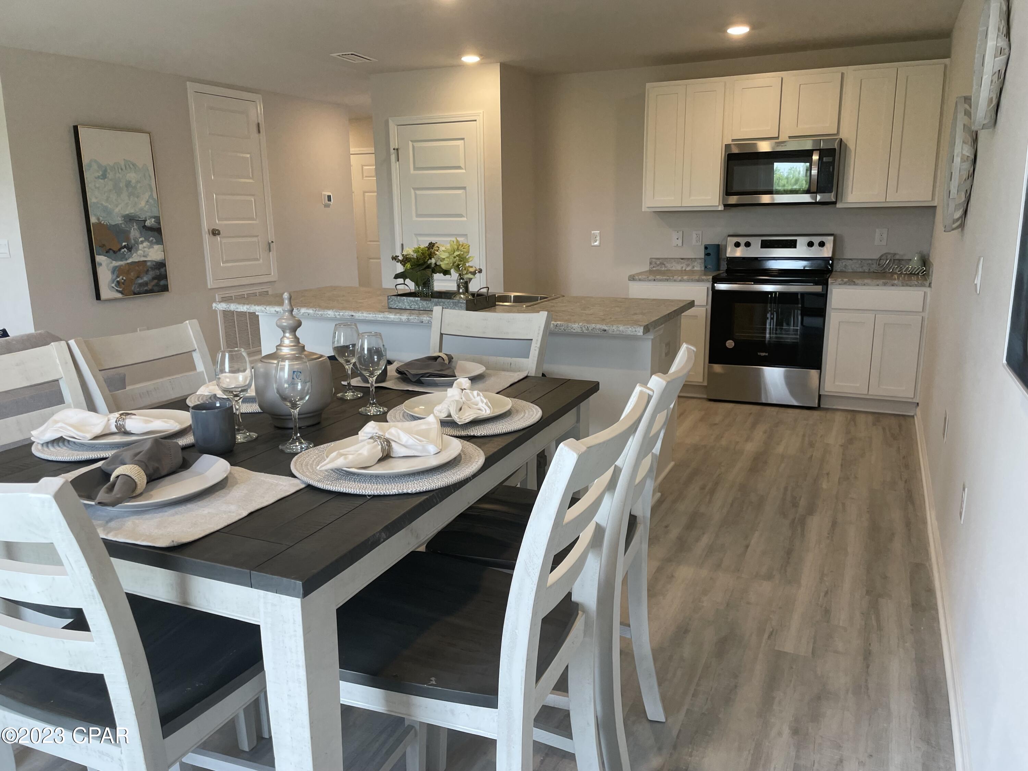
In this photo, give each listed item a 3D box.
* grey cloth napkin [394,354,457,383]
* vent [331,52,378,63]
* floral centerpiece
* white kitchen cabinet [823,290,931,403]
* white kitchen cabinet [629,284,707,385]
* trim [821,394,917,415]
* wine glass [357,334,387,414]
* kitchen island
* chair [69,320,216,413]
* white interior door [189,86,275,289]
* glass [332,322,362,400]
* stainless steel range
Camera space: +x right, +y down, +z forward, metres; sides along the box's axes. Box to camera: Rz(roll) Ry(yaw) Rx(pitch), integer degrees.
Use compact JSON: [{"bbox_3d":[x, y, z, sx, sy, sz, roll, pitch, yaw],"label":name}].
[{"bbox_3d":[-0.258,-0.060,2.407,0.220,0.060,0.250,5,15,25],"label":"grey cloth napkin"},{"bbox_3d":[-1.110,-2.269,5.364,0.200,0.020,0.340,5,15,25],"label":"vent"},{"bbox_3d":[-0.410,-0.595,4.054,0.480,0.360,0.250,5,15,25],"label":"floral centerpiece"},{"bbox_3d":[2.495,-0.337,5.386,0.603,0.767,0.600,5,14,23],"label":"white kitchen cabinet"},{"bbox_3d":[1.246,-0.439,5.919,0.600,0.767,0.600,5,14,23],"label":"white kitchen cabinet"},{"bbox_3d":[2.428,0.130,5.315,0.595,0.102,0.020,5,14,23],"label":"trim"},{"bbox_3d":[-0.375,-0.034,2.028,0.081,0.205,0.081,-1,13,0],"label":"wine glass"},{"bbox_3d":[-0.353,-0.024,4.413,2.525,0.914,0.994,5,14,24],"label":"kitchen island"},{"bbox_3d":[-0.928,0.373,2.413,0.560,1.080,0.455,6,15,28],"label":"chair"},{"bbox_3d":[-2.414,-1.701,6.694,0.050,1.630,0.800,5,15,25],"label":"white interior door"},{"bbox_3d":[-0.456,-0.070,2.109,0.078,0.200,0.078,4,14,22],"label":"glass"},{"bbox_3d":[1.845,-0.472,5.563,0.760,1.190,0.680,5,15,25],"label":"stainless steel range"}]

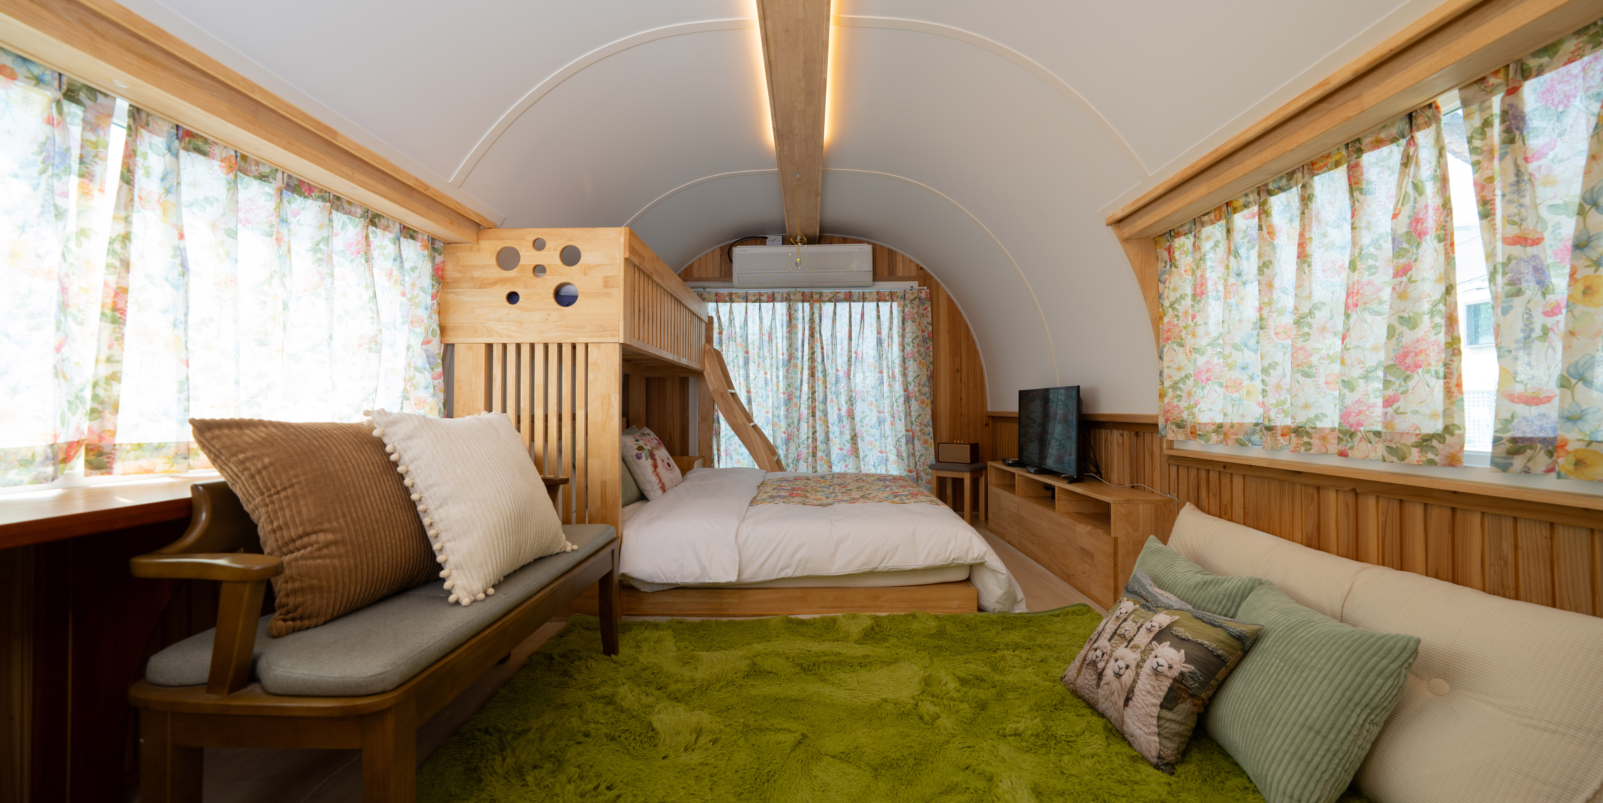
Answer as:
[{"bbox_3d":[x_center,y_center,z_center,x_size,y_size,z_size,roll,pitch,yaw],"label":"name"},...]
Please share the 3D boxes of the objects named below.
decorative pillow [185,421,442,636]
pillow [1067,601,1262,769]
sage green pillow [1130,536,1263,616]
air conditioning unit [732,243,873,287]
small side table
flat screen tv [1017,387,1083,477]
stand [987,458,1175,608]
[{"bbox_3d":[-1.087,0.244,1.303,0.170,0.480,0.500,-27,-4,7],"label":"decorative pillow"},{"bbox_3d":[0.984,0.715,1.504,0.140,0.430,0.440,35,-3,-3],"label":"pillow"},{"bbox_3d":[1.122,0.679,1.634,0.160,0.460,0.460,26,0,-1],"label":"sage green pillow"},{"bbox_3d":[0.017,-1.070,4.317,1.090,0.310,0.230,0,0,1],"label":"air conditioning unit"},{"bbox_3d":[1.238,0.705,4.188,0.330,0.452,0.320,-1,0,38],"label":"small side table"},{"bbox_3d":[1.534,0.183,3.344,0.140,0.525,0.870,0,0,1],"label":"flat screen tv"},{"bbox_3d":[1.517,0.684,3.151,0.280,0.478,1.655,0,0,1],"label":"stand"}]

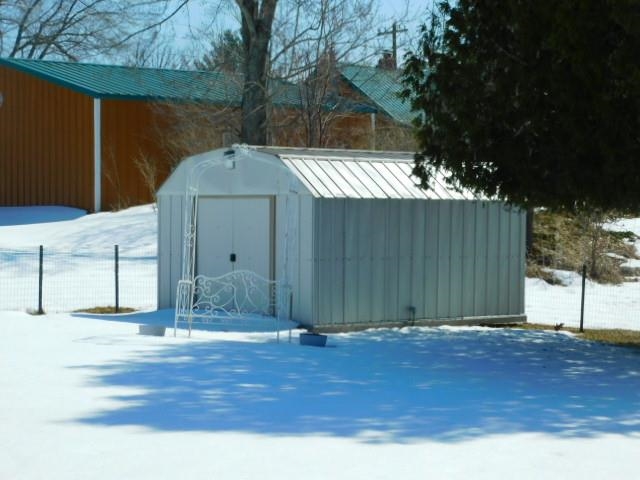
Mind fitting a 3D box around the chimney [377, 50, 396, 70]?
[{"bbox_3d":[2.788,-7.426,70.000,0.550,0.950,0.550,-1,2,-44],"label":"chimney"}]

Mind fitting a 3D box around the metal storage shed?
[{"bbox_3d":[0.330,-0.095,22.879,4.072,2.299,3.070,-1,2,-44],"label":"metal storage shed"}]

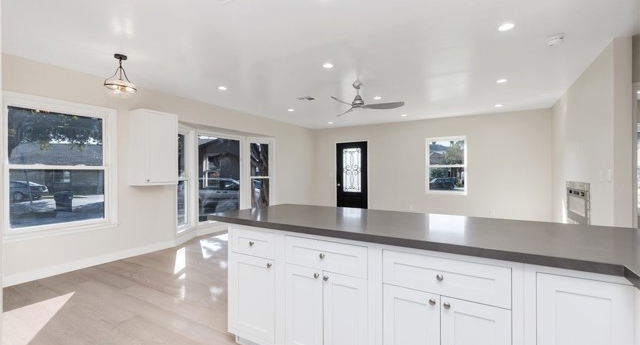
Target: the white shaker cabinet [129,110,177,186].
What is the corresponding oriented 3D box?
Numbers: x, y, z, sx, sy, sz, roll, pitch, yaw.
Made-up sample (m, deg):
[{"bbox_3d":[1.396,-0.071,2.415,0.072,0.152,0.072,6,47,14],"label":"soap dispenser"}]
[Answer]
[{"bbox_3d":[-2.449,-0.342,4.212,0.328,1.054,0.539,0,0,31],"label":"white shaker cabinet"}]

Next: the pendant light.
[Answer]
[{"bbox_3d":[-2.133,-1.022,3.045,0.297,0.450,0.297,0,0,31],"label":"pendant light"}]

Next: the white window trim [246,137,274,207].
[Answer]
[{"bbox_3d":[-1.362,0.106,6.601,0.685,1.825,0.091,0,0,-32],"label":"white window trim"}]

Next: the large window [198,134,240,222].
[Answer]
[{"bbox_3d":[-2.029,0.123,5.840,0.081,1.719,1.081,0,0,31],"label":"large window"}]

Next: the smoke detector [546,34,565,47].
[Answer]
[{"bbox_3d":[2.186,-1.225,2.641,0.139,0.050,0.139,0,0,31],"label":"smoke detector"}]

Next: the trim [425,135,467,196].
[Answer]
[{"bbox_3d":[2.859,-0.149,6.468,0.852,1.301,0.081,0,0,31],"label":"trim"}]

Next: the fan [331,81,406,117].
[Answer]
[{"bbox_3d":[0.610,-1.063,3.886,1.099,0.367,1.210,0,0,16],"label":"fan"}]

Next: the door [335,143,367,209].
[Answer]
[{"bbox_3d":[0.871,0.208,7.674,0.911,2.018,0.060,0,0,31],"label":"door"}]

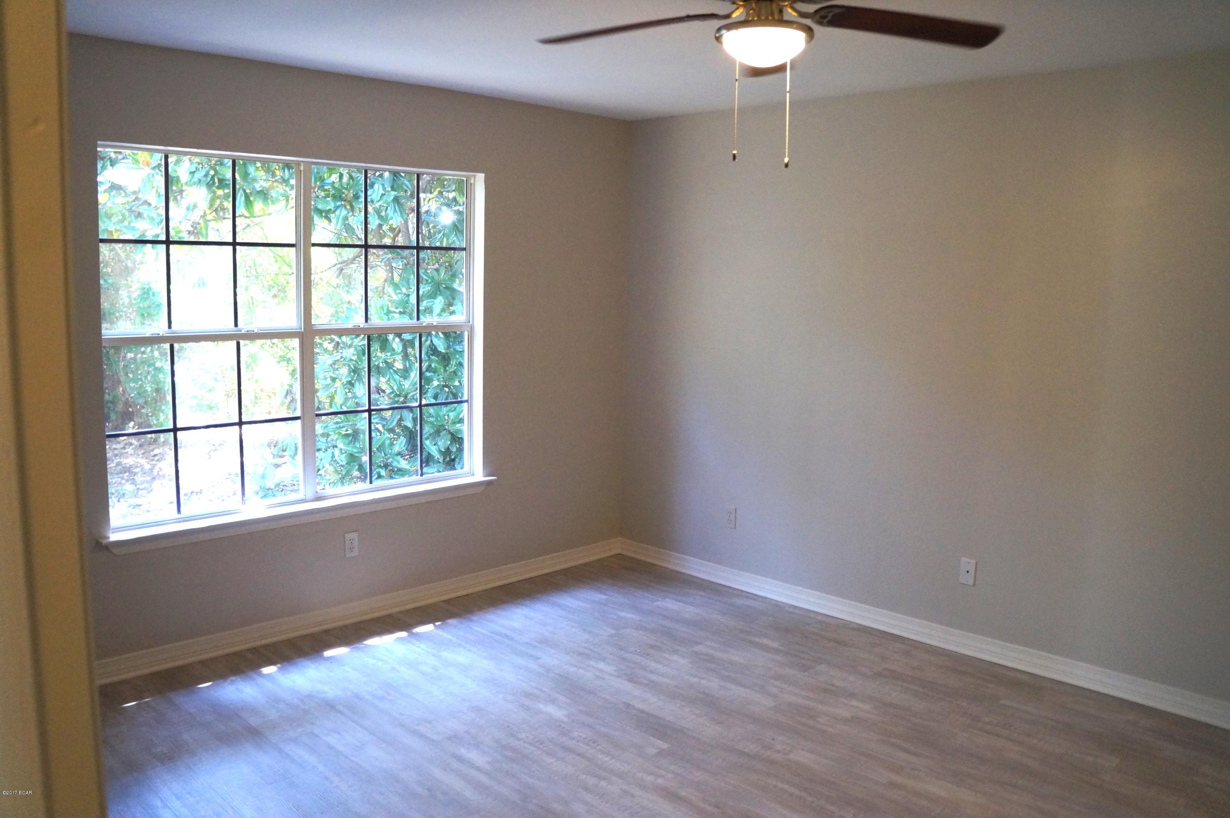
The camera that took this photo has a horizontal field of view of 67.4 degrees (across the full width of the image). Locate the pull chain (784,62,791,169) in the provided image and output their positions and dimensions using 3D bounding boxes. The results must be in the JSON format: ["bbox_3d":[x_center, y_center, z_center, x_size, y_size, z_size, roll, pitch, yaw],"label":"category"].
[{"bbox_3d":[0.453,-0.782,2.421,0.013,0.290,0.013,1,8,0],"label":"pull chain"}]

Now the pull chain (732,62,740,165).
[{"bbox_3d":[0.304,-0.750,2.295,0.013,0.265,0.013,1,8,0],"label":"pull chain"}]

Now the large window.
[{"bbox_3d":[-1.323,-0.328,4.103,1.750,1.500,0.100,-7,12,-44],"label":"large window"}]

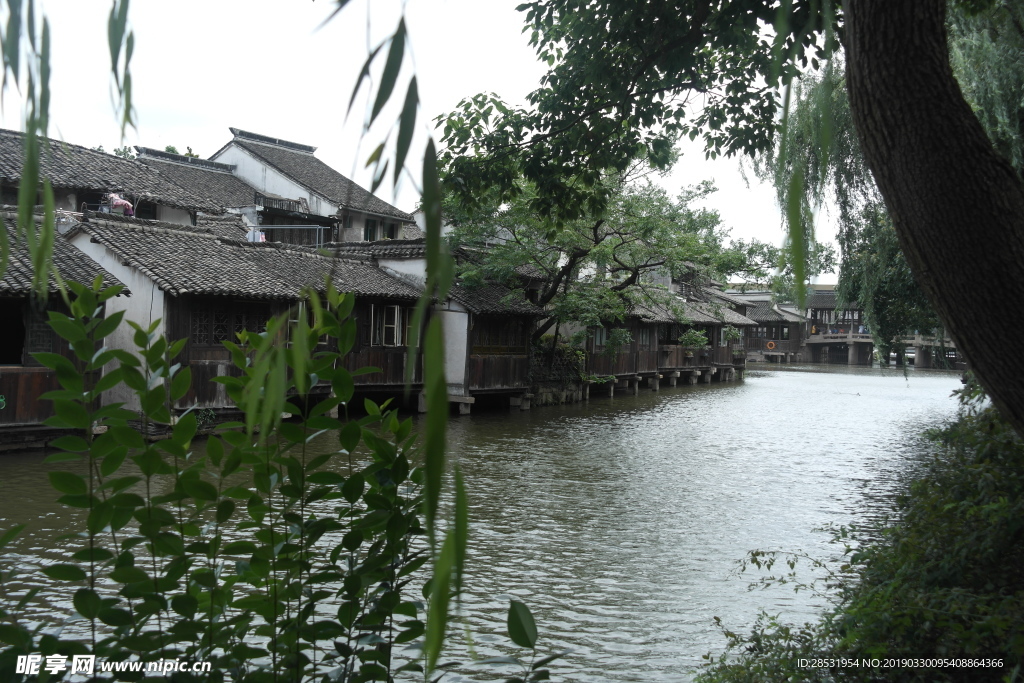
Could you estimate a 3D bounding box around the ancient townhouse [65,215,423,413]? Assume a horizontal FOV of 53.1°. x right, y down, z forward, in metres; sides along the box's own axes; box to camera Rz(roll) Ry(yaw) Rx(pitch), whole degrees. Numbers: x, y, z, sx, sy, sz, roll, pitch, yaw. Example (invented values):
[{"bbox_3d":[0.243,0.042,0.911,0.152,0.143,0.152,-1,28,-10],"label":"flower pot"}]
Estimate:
[{"bbox_3d":[-7.400,-0.700,28.700,6.200,4.600,10.500,0,0,30],"label":"ancient townhouse"}]

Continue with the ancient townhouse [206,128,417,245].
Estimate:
[{"bbox_3d":[-9.100,-3.700,42.600,9.600,9.000,5.600,0,0,30],"label":"ancient townhouse"}]

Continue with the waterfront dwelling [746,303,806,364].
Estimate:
[{"bbox_3d":[24.800,-0.800,99.500,6.600,5.800,6.000,0,0,0],"label":"waterfront dwelling"}]

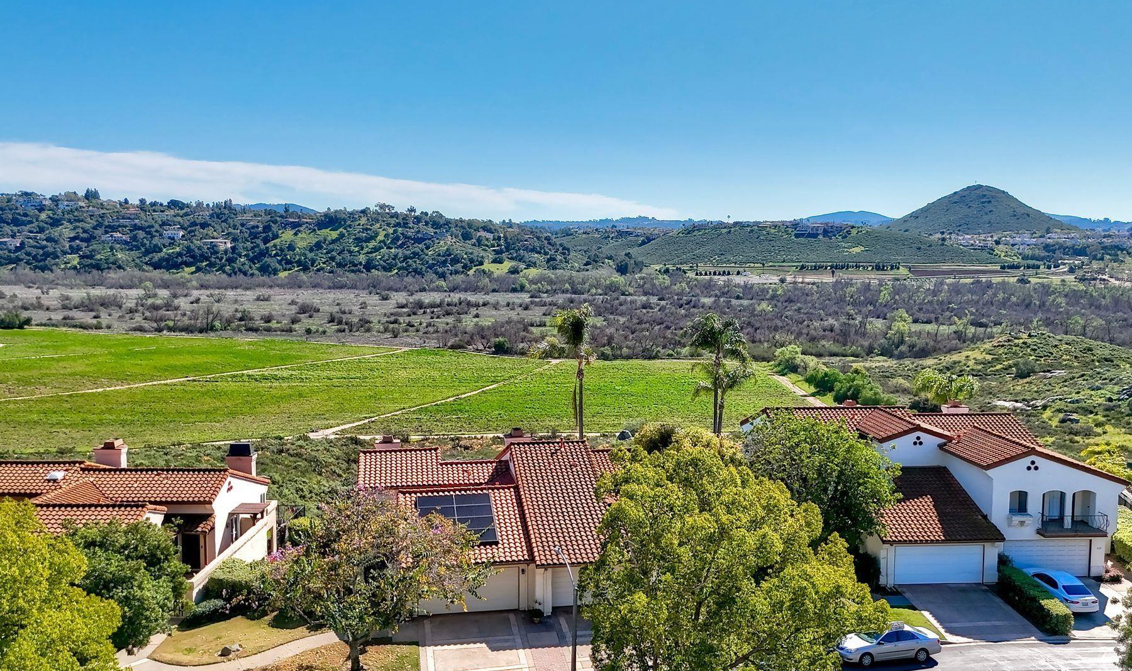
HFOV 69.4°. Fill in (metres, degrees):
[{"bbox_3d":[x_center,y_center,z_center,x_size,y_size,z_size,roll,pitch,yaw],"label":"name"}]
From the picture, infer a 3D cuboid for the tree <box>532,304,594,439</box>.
[{"bbox_3d":[-0.211,4.558,60.519,4.600,13.600,4.600,0,7,0],"label":"tree"}]

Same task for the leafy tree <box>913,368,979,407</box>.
[{"bbox_3d":[28.884,6.912,62.818,5.100,8.500,5.000,0,7,0],"label":"leafy tree"}]

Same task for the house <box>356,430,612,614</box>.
[{"bbox_3d":[-3.741,9.509,48.136,16.400,6.600,17.800,-1,7,-11],"label":"house"}]

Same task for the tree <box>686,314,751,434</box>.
[{"bbox_3d":[10.638,5.188,58.075,4.700,13.000,4.500,0,7,0],"label":"tree"}]

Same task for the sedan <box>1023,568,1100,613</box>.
[{"bbox_3d":[26.041,12.988,43.398,1.810,1.455,4.780,0,7,-1],"label":"sedan"}]

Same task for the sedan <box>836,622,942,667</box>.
[{"bbox_3d":[14.648,13.769,37.527,4.805,1.490,1.795,-1,7,-11],"label":"sedan"}]

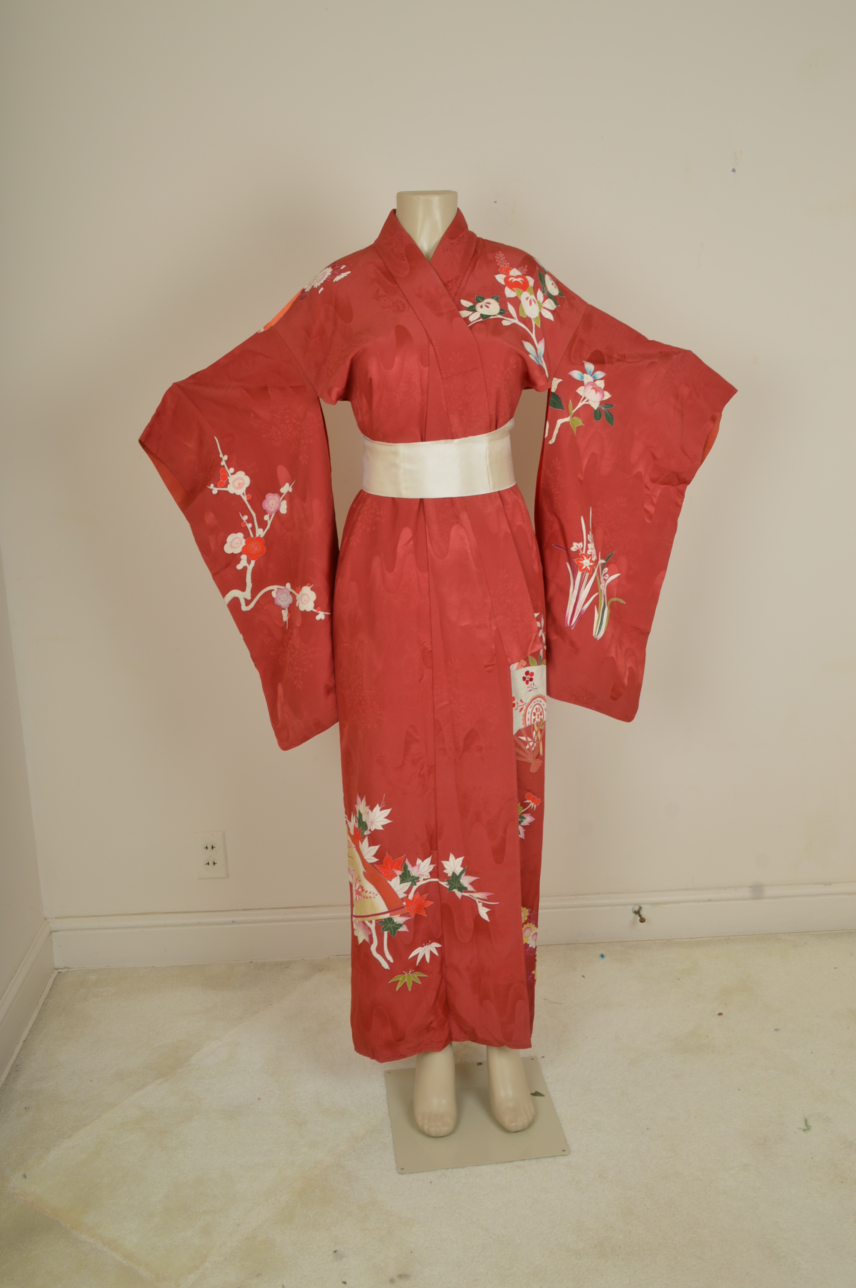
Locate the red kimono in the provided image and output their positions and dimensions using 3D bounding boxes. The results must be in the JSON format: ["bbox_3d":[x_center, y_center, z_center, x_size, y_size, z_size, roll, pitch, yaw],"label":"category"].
[{"bbox_3d":[0.032,0.018,2.027,0.981,1.452,0.370,-3,15,-4],"label":"red kimono"}]

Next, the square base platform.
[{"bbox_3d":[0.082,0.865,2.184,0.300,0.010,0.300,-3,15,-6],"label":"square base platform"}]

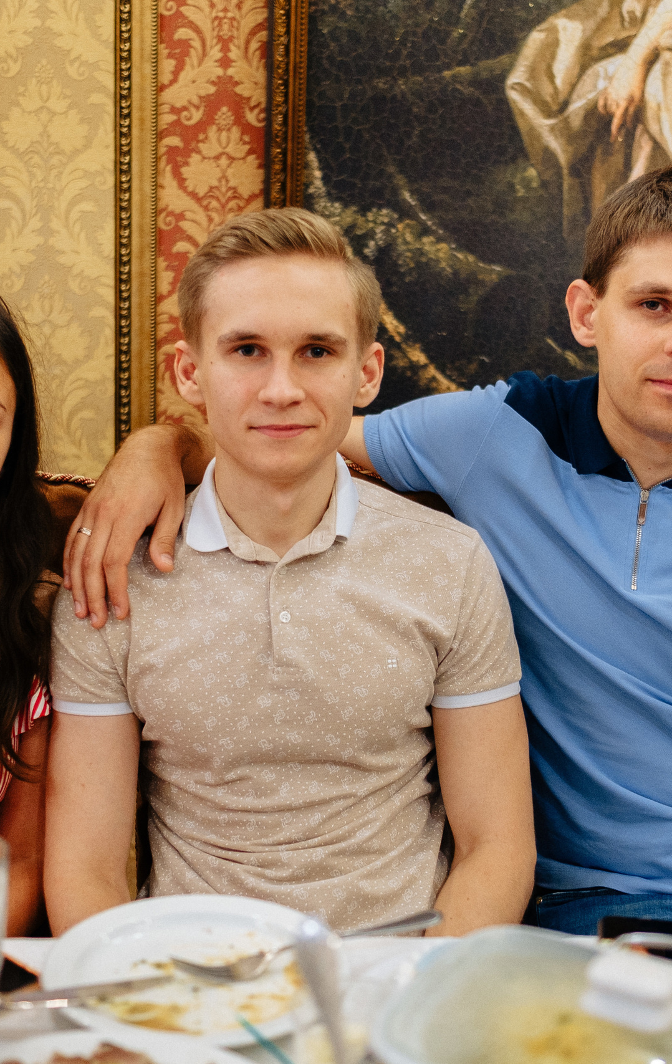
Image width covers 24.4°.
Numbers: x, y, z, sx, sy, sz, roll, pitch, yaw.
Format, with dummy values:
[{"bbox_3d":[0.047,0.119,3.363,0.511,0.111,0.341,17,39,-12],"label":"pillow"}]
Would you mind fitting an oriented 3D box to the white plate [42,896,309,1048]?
[{"bbox_3d":[-0.108,0.341,1.197,0.245,0.026,0.245,1,10,0],"label":"white plate"}]

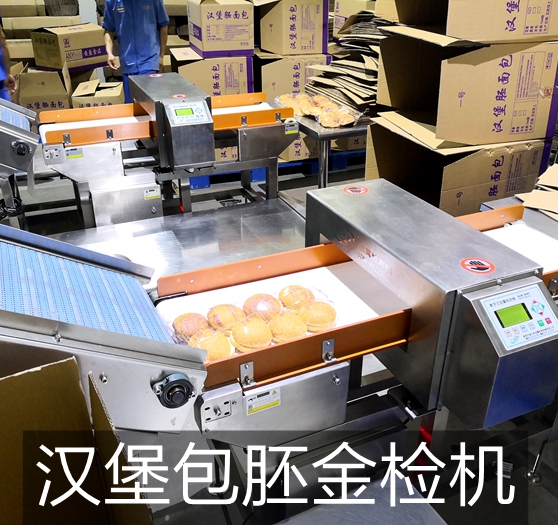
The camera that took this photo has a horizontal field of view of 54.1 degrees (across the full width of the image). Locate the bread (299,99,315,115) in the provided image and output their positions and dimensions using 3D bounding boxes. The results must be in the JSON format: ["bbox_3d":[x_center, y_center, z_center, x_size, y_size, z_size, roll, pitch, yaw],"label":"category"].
[{"bbox_3d":[0.179,-0.979,3.425,0.097,0.050,0.097,-12,31,-22],"label":"bread"}]

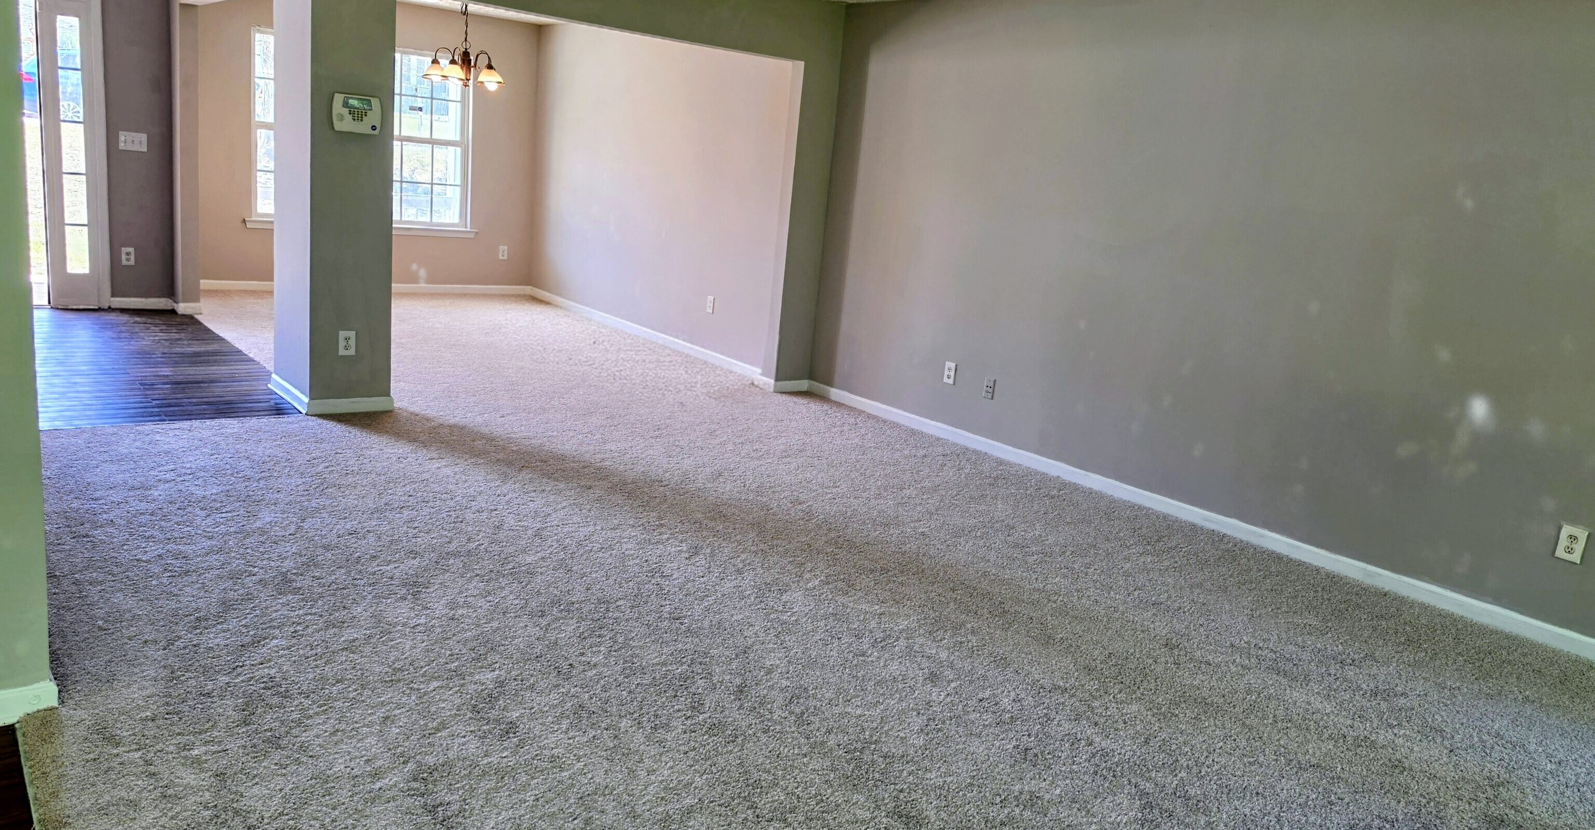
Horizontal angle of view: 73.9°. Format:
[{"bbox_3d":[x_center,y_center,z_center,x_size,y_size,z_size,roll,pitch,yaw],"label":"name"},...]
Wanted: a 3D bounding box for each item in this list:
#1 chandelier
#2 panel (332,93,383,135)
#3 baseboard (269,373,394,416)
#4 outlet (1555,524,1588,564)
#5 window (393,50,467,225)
[{"bbox_3d":[-2.309,-2.600,7.391,0.570,0.610,0.570,-4,16,-38],"label":"chandelier"},{"bbox_3d":[-2.087,-1.427,5.025,0.218,0.166,0.035,-4,16,-38],"label":"panel"},{"bbox_3d":[-2.471,-0.125,5.614,0.419,0.075,0.715,-4,16,-38],"label":"baseboard"},{"bbox_3d":[2.781,0.466,3.805,0.009,0.116,0.073,-4,16,-38],"label":"outlet"},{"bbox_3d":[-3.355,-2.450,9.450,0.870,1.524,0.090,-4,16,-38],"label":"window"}]

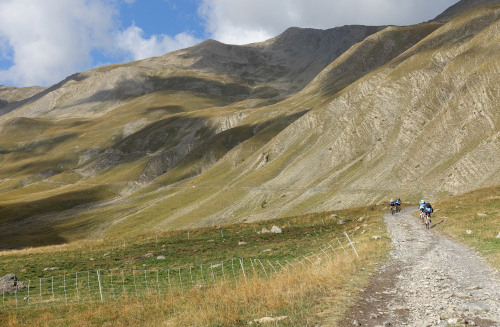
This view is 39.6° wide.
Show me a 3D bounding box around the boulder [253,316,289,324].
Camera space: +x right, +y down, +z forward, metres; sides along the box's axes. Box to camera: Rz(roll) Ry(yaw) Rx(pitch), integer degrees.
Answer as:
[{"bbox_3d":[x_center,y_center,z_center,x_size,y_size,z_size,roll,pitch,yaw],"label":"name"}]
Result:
[{"bbox_3d":[0.304,2.315,10.300,0.530,0.140,0.320,0,-2,0],"label":"boulder"}]

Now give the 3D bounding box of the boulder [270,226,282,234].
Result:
[{"bbox_3d":[2.596,6.485,68.000,1.120,0.800,0.950,0,-2,0],"label":"boulder"}]

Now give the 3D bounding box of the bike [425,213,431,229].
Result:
[{"bbox_3d":[11.135,3.622,43.500,0.680,1.060,1.800,0,-2,11],"label":"bike"}]

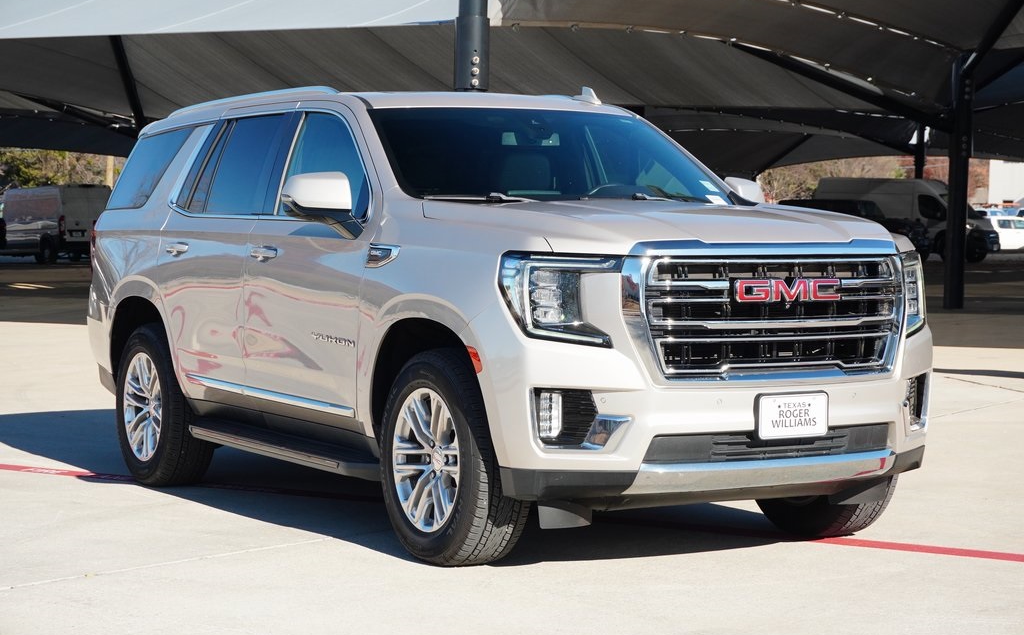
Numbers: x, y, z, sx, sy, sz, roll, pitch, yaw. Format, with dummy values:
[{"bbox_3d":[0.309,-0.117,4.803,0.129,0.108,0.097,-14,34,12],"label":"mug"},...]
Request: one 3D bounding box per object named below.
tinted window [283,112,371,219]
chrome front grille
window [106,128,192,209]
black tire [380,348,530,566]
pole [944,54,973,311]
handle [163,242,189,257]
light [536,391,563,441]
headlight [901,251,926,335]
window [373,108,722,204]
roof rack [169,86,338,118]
[{"bbox_3d":[-0.767,-0.665,8.805,0.060,0.510,0.970,17,-7,-30],"label":"tinted window"},{"bbox_3d":[0.978,-0.006,7.554,1.190,0.455,0.130,-1,-3,-31],"label":"chrome front grille"},{"bbox_3d":[-1.911,-0.772,10.740,0.060,0.420,0.940,16,-7,-27],"label":"window"},{"bbox_3d":[-0.217,0.534,7.806,0.280,0.825,0.825,-1,2,-30],"label":"black tire"},{"bbox_3d":[6.553,-1.986,30.000,0.310,3.713,0.310,2,0,0],"label":"pole"},{"bbox_3d":[-1.632,-0.328,9.926,0.060,0.060,0.235,-1,2,-31],"label":"handle"},{"bbox_3d":[0.135,0.352,7.310,0.090,0.185,0.090,0,2,-22],"label":"light"},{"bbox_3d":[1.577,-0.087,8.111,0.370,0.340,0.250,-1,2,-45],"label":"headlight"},{"bbox_3d":[0.163,-0.702,8.845,1.580,0.170,0.772,-1,38,-30],"label":"window"},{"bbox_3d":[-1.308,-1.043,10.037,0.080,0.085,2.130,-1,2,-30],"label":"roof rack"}]

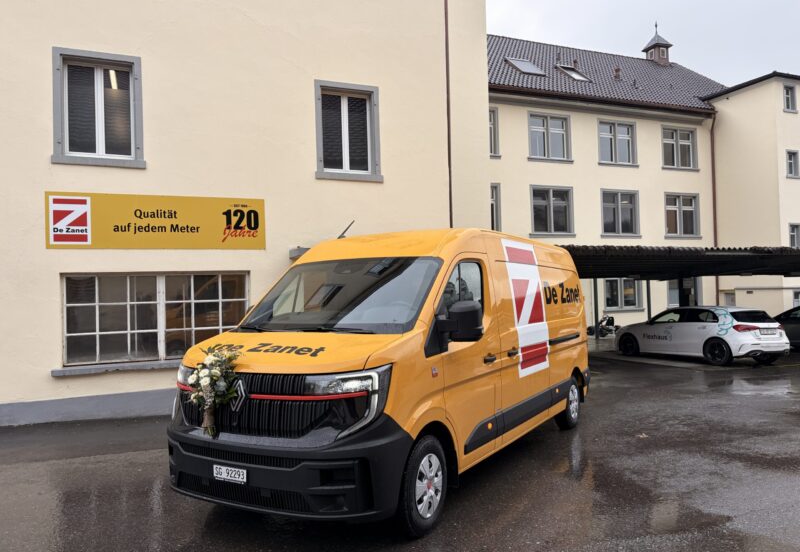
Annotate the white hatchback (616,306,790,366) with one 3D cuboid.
[{"bbox_3d":[7.816,1.525,16.084,1.830,1.430,4.420,0,-3,-24],"label":"white hatchback"}]

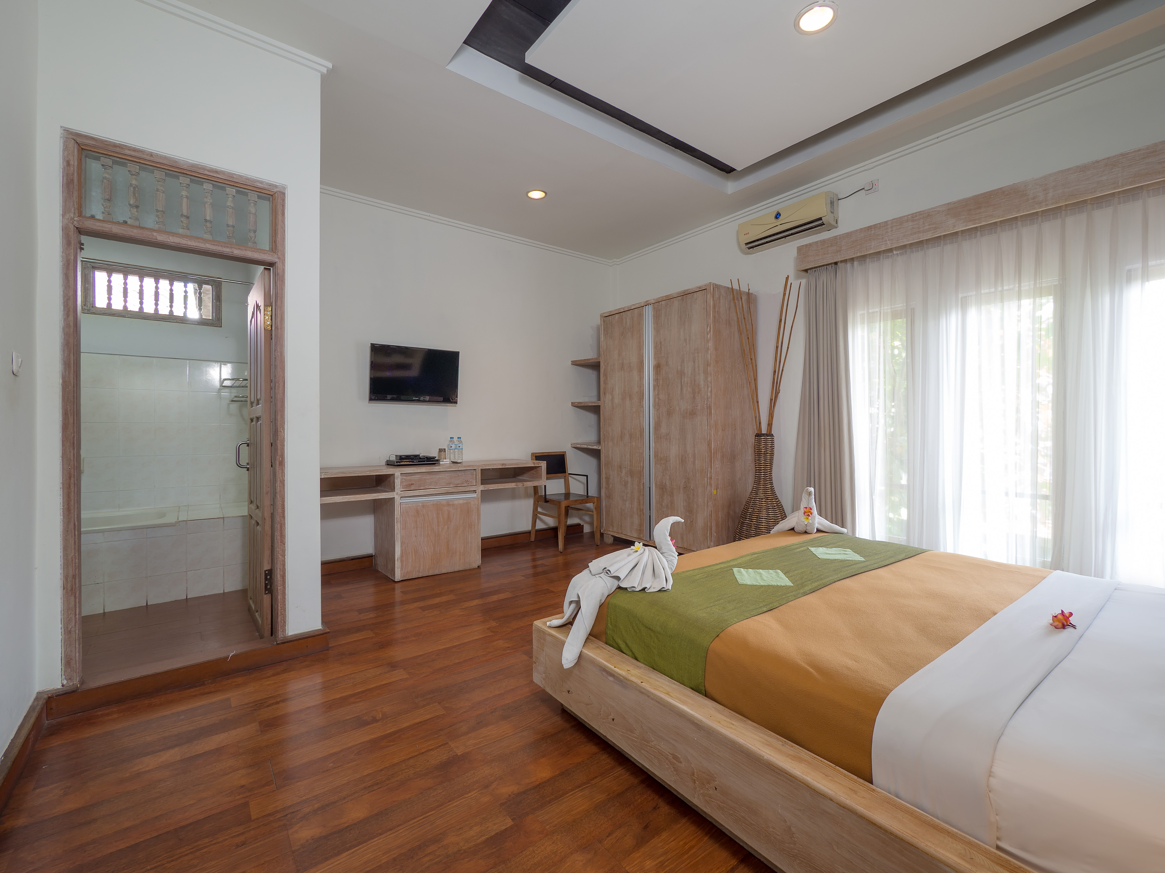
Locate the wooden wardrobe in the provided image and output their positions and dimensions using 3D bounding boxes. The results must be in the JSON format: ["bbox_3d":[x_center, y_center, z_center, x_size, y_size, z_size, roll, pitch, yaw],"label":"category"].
[{"bbox_3d":[0.825,-0.046,4.324,0.609,2.271,1.297,0,1,-38],"label":"wooden wardrobe"}]

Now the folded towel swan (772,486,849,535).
[{"bbox_3d":[1.430,0.466,2.978,0.442,0.275,0.305,1,1,26],"label":"folded towel swan"}]

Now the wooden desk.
[{"bbox_3d":[-1.256,0.648,3.870,1.941,0.843,0.514,0,1,-38],"label":"wooden desk"}]

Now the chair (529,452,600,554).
[{"bbox_3d":[-0.186,0.620,4.712,0.506,0.899,0.570,0,1,-38],"label":"chair"}]

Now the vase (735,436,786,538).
[{"bbox_3d":[1.345,0.539,3.523,0.472,1.140,0.472,0,1,-38],"label":"vase"}]

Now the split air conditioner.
[{"bbox_3d":[1.579,-1.641,3.685,0.189,0.260,0.747,0,1,-38],"label":"split air conditioner"}]

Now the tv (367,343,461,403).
[{"bbox_3d":[-1.385,-0.508,3.939,0.727,0.466,0.069,0,5,-38],"label":"tv"}]

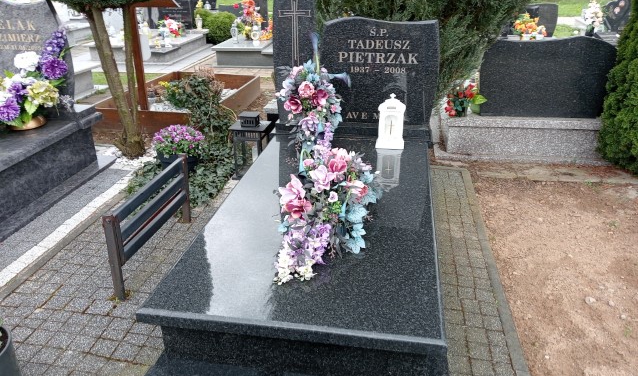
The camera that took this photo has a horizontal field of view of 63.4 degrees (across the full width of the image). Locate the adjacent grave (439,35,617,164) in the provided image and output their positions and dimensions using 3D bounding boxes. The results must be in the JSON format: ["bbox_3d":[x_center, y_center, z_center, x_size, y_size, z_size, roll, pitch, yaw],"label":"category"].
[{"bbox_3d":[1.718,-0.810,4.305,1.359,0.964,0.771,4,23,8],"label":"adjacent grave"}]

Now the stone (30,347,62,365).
[{"bbox_3d":[-1.143,0.736,2.190,0.100,0.060,0.100,5,24,8],"label":"stone"}]

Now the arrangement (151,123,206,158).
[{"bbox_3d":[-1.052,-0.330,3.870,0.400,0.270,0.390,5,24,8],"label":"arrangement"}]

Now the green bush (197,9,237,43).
[{"bbox_3d":[-1.984,-3.116,10.000,0.760,0.640,0.740,5,24,8],"label":"green bush"}]

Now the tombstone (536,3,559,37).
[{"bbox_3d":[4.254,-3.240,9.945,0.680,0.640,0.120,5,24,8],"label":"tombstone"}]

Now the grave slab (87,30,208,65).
[{"bbox_3d":[-2.729,-2.421,8.789,1.298,0.274,2.333,3,23,5],"label":"grave slab"}]

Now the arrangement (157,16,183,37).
[{"bbox_3d":[-2.580,-2.756,8.889,0.396,0.325,0.284,4,23,8],"label":"arrangement"}]

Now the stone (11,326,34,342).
[{"bbox_3d":[-1.251,0.641,2.180,0.086,0.060,0.087,5,23,10],"label":"stone"}]

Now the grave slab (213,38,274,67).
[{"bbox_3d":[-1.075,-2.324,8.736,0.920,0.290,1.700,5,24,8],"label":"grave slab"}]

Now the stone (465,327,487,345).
[{"bbox_3d":[0.724,0.704,2.385,0.100,0.060,0.100,5,24,8],"label":"stone"}]

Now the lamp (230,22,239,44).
[{"bbox_3d":[-1.367,-2.509,8.346,0.125,0.340,0.125,5,24,8],"label":"lamp"}]

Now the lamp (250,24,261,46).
[{"bbox_3d":[-1.010,-2.427,8.224,0.155,0.310,0.140,5,24,8],"label":"lamp"}]

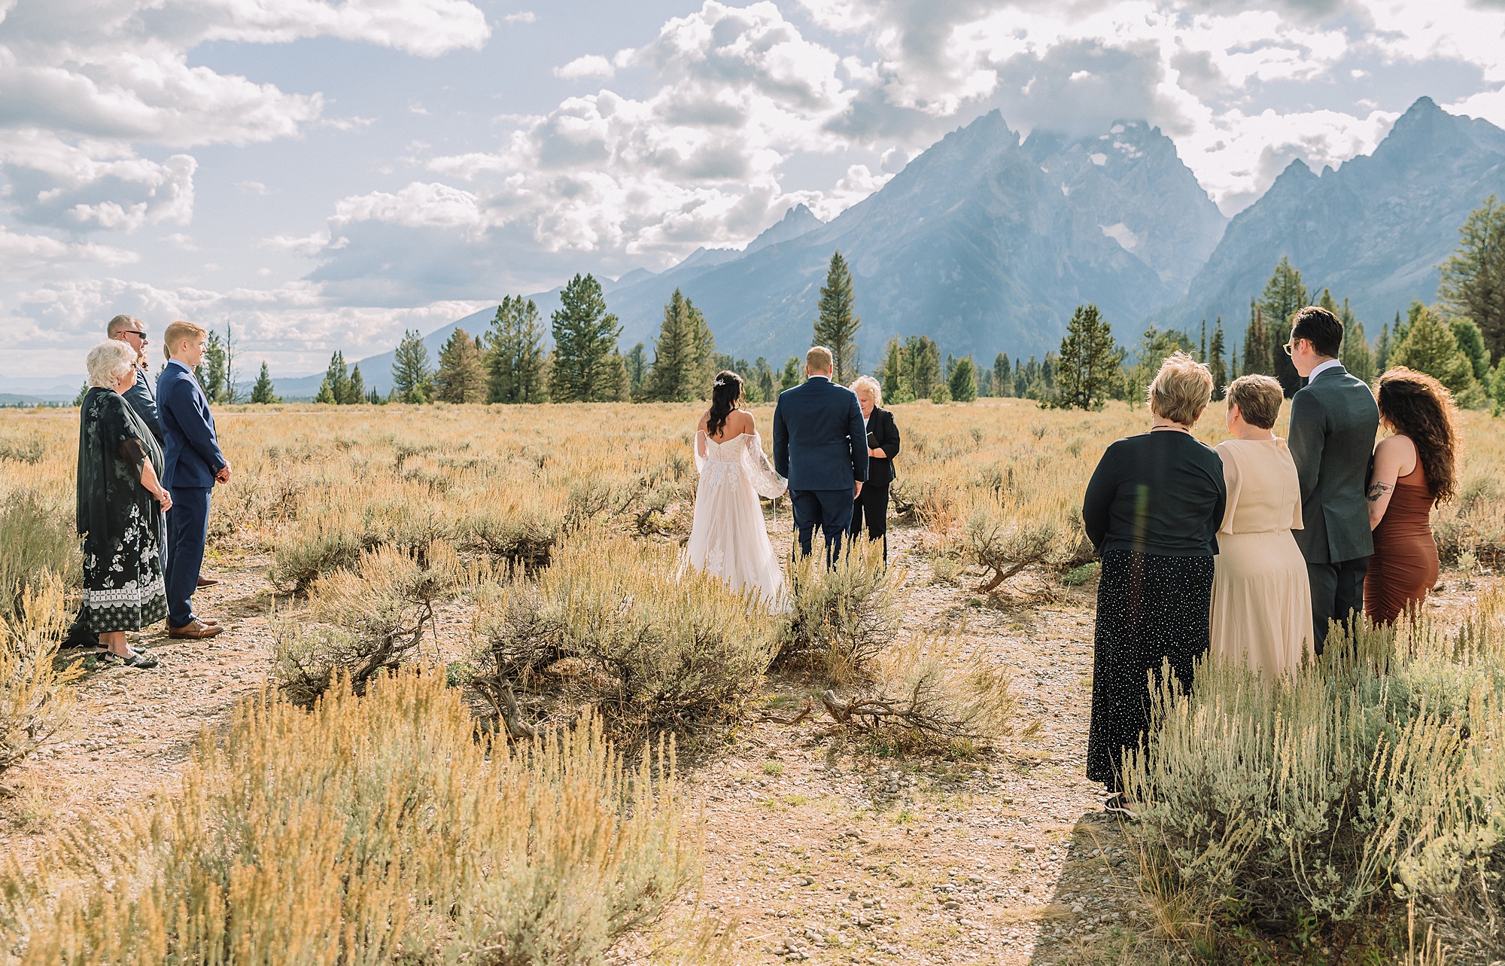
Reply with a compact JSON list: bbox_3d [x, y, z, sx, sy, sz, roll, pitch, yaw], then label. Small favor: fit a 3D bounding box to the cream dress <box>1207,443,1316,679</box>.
[{"bbox_3d":[2.003,0.458,5.789,0.460,1.260,0.360,-1,4,-18],"label":"cream dress"}]

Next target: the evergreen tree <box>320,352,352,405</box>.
[{"bbox_3d":[-42.688,-10.706,149.626,3.247,5.533,3.247,0,3,0],"label":"evergreen tree"}]

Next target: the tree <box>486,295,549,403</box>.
[{"bbox_3d":[-20.948,-11.914,130.000,5.433,9.615,5.161,0,3,0],"label":"tree"}]

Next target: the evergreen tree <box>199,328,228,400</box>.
[{"bbox_3d":[-55.227,-11.903,149.552,3.125,7.454,3.125,0,3,0],"label":"evergreen tree"}]

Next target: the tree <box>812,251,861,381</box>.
[{"bbox_3d":[7.757,-14.489,135.000,4.557,13.783,4.329,0,3,0],"label":"tree"}]

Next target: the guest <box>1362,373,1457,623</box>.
[{"bbox_3d":[2.735,0.323,6.050,0.460,1.600,0.370,-3,4,-37],"label":"guest"}]

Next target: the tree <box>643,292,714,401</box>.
[{"bbox_3d":[-6.478,-12.228,130.000,6.164,10.033,5.856,0,3,0],"label":"tree"}]

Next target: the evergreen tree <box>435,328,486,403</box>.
[{"bbox_3d":[-29.866,-11.962,149.549,5.288,7.815,5.288,0,3,0],"label":"evergreen tree"}]

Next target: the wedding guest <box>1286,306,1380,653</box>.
[{"bbox_3d":[2.391,0.201,6.074,0.470,1.857,0.330,-1,4,-22],"label":"wedding guest"}]

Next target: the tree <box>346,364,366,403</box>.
[{"bbox_3d":[-40.535,-10.047,149.666,2.045,4.211,2.045,0,3,0],"label":"tree"}]

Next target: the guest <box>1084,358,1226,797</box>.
[{"bbox_3d":[1.449,0.353,5.331,0.520,1.644,0.380,0,4,-8],"label":"guest"}]

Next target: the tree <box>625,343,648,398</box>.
[{"bbox_3d":[-14.604,-14.090,184.484,2.965,7.119,2.965,0,3,0],"label":"tree"}]

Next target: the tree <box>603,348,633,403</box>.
[{"bbox_3d":[-16.708,-13.241,180.000,4.051,6.512,3.848,0,3,0],"label":"tree"}]

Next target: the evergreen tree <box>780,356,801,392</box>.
[{"bbox_3d":[4.376,-11.806,165.000,2.785,5.041,2.646,0,3,0],"label":"evergreen tree"}]

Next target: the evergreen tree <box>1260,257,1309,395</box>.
[{"bbox_3d":[45.457,-13.214,125.000,4.420,12.159,4.199,0,3,0],"label":"evergreen tree"}]

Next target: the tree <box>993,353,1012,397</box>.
[{"bbox_3d":[36.717,-15.815,215.000,2.765,6.741,2.626,0,3,0],"label":"tree"}]

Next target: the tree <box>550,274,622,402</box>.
[{"bbox_3d":[-17.047,-14.771,149.377,7.323,13.210,7.323,0,3,0],"label":"tree"}]

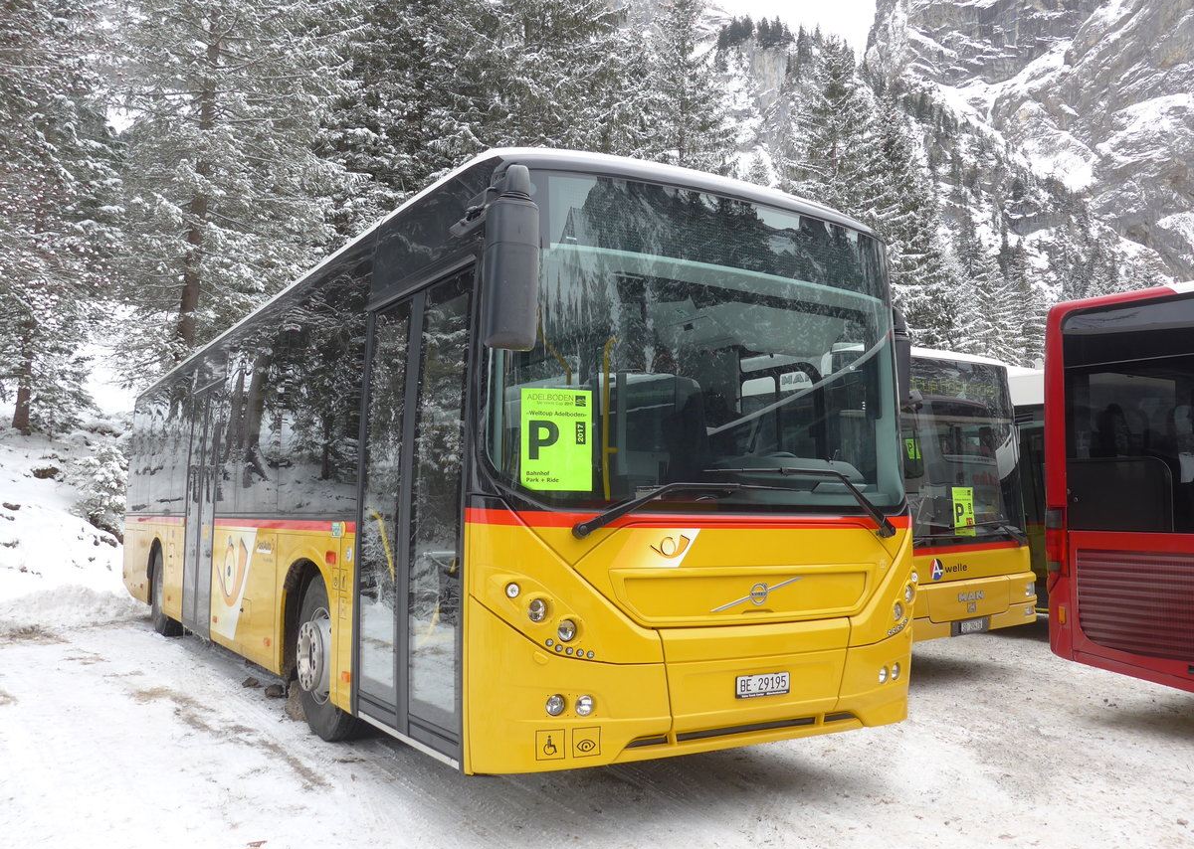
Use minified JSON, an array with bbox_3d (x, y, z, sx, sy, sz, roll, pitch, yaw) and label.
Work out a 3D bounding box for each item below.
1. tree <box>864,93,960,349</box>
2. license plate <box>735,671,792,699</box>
[{"bbox_3d":[12.300,-4.519,42.002,6.350,19.550,6.350,-1,-6,16],"label":"tree"},{"bbox_3d":[0.730,1.146,4.386,0.312,0.095,0.020,4,-7,-32],"label":"license plate"}]

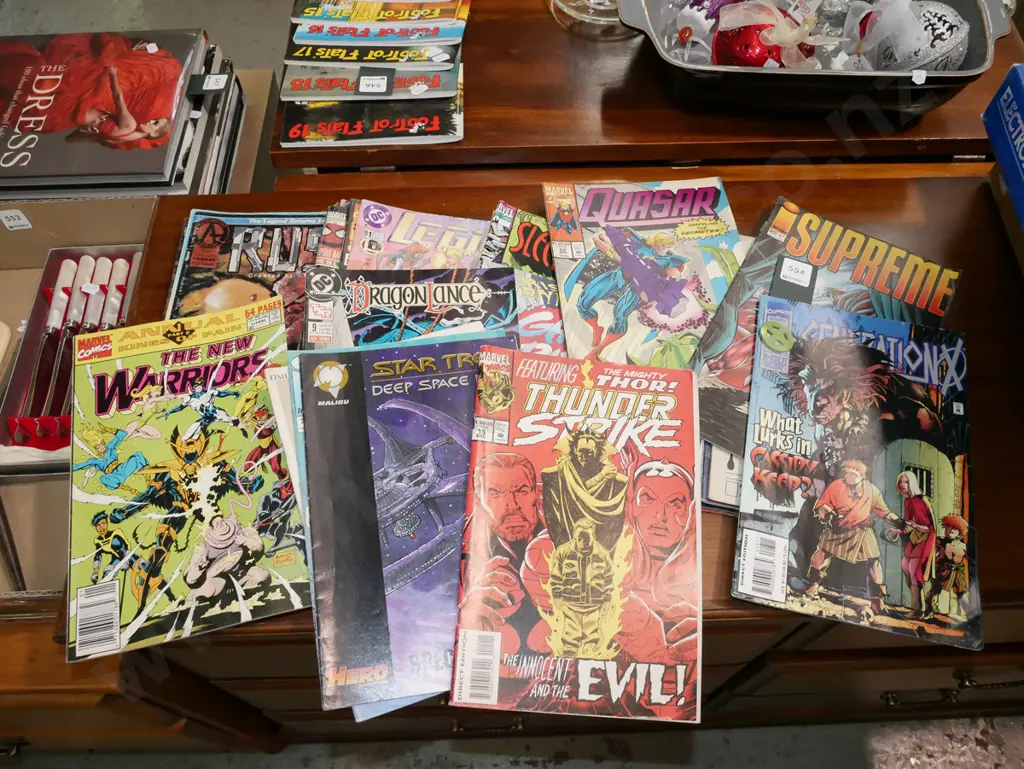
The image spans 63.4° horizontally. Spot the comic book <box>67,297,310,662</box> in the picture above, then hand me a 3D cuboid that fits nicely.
[{"bbox_3d":[-0.242,0.057,0.620,0.168,0.006,0.259,-12,63,-5],"label":"comic book"}]

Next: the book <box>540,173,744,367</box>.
[{"bbox_3d":[0.124,-0.081,0.707,0.168,0.004,0.259,-3,57,-4],"label":"book"}]

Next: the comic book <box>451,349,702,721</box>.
[{"bbox_3d":[0.051,0.099,0.599,0.168,0.005,0.259,6,66,-4],"label":"comic book"}]

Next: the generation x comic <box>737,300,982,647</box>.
[{"bbox_3d":[0.265,0.054,0.635,0.169,0.006,0.260,11,61,6],"label":"generation x comic"}]

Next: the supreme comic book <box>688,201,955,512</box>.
[{"bbox_3d":[0.252,-0.035,0.682,0.168,0.005,0.259,27,64,14],"label":"supreme comic book"}]

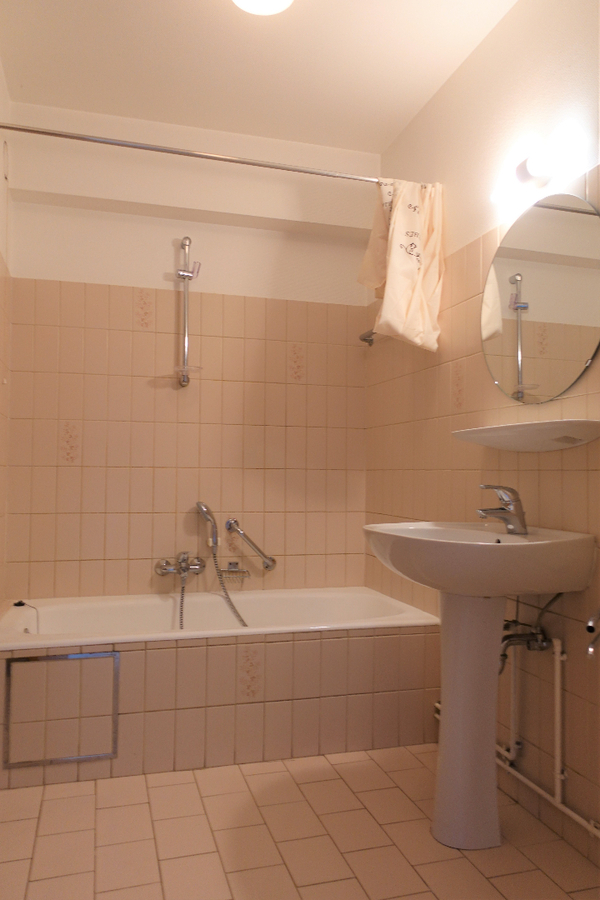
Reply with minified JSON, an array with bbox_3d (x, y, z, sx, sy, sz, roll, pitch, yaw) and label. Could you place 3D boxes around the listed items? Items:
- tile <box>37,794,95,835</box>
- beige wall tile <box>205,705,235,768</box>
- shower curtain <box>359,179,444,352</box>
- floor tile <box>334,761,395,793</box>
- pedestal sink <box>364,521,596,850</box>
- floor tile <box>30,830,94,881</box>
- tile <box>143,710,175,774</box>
[{"bbox_3d":[-0.662,1.045,1.712,0.151,0.010,0.184,2,-2,-17],"label":"tile"},{"bbox_3d":[-0.268,0.961,2.019,0.099,0.199,0.010,2,-2,-17],"label":"beige wall tile"},{"bbox_3d":[0.404,-0.709,2.360,0.265,0.658,0.214,1,-2,-14],"label":"shower curtain"},{"bbox_3d":[0.218,1.110,2.034,0.146,0.012,0.193,1,-2,-18],"label":"floor tile"},{"bbox_3d":[0.446,0.637,1.698,0.497,0.835,0.559,2,-2,-17],"label":"pedestal sink"},{"bbox_3d":[-0.604,1.042,1.542,0.147,0.010,0.185,1,-3,-16],"label":"floor tile"},{"bbox_3d":[-0.480,0.992,2.048,0.102,0.202,0.010,1,-2,-14],"label":"tile"}]

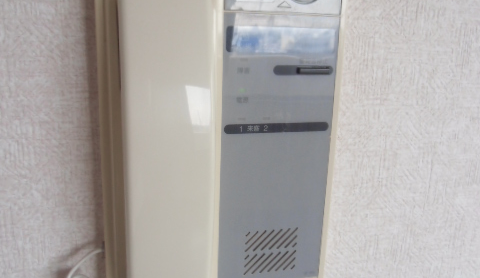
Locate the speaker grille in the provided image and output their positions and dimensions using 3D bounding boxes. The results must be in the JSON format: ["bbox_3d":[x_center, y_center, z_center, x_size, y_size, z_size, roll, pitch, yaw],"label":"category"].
[{"bbox_3d":[0.020,0.070,0.277,0.034,0.029,0.003,-2,15,-15],"label":"speaker grille"}]

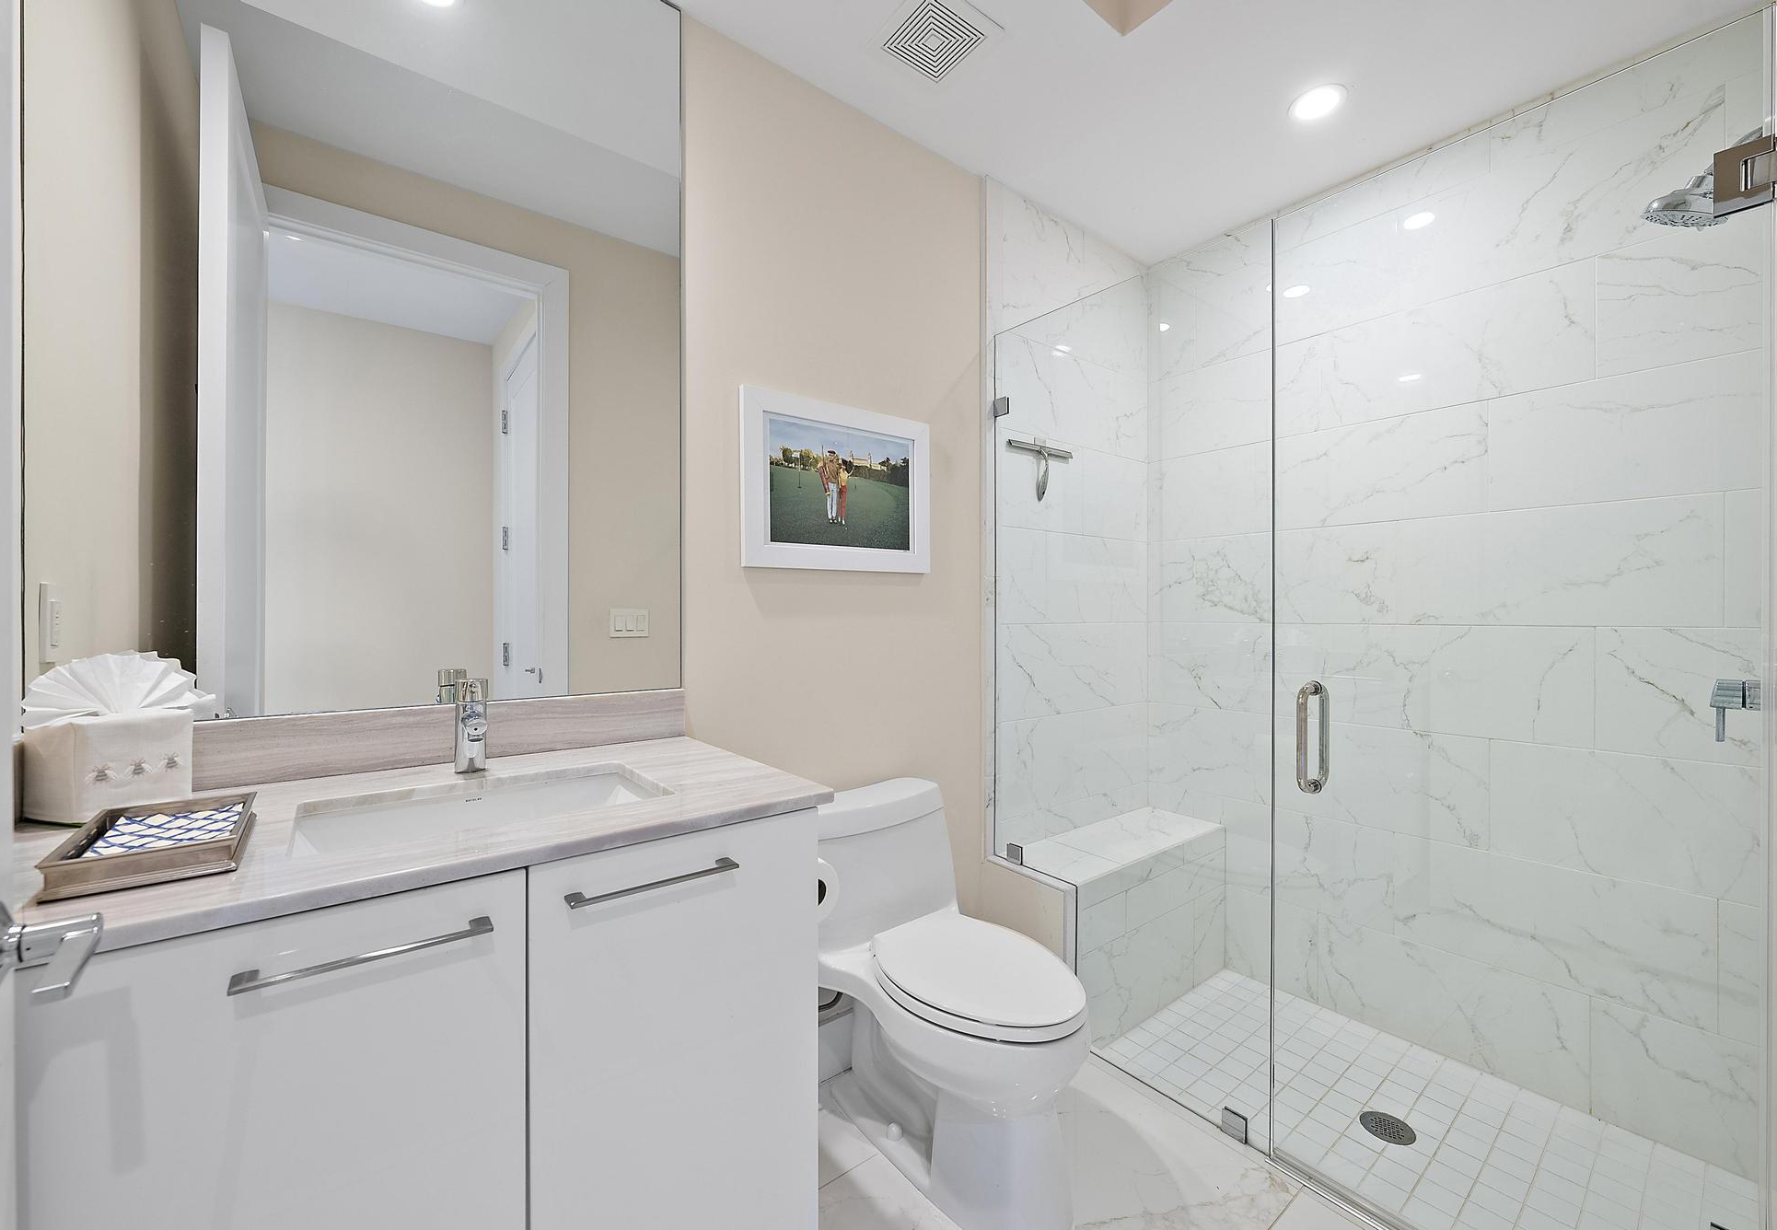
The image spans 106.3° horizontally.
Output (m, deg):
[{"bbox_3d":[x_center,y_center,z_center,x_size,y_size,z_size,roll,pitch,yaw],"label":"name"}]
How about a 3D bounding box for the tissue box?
[{"bbox_3d":[-0.991,0.190,0.850,0.097,0.122,0.109,0,0,16],"label":"tissue box"}]

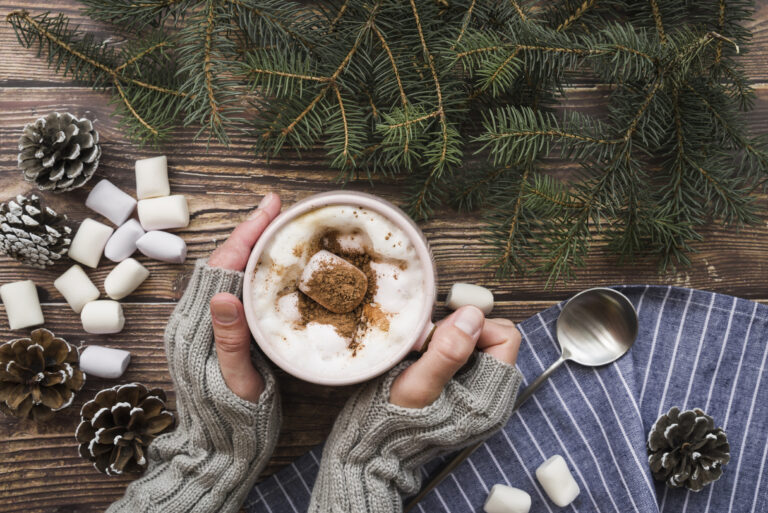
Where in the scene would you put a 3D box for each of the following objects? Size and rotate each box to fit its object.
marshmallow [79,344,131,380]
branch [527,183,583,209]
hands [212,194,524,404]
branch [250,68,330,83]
[{"bbox_3d":[-0.185,0.070,0.539,0.030,0.021,0.021,7,90,0],"label":"marshmallow"},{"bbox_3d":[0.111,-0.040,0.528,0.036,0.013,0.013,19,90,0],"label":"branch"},{"bbox_3d":[-0.013,0.027,0.497,0.195,0.080,0.135,0,90,0],"label":"hands"},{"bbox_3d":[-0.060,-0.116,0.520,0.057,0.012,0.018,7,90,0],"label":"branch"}]

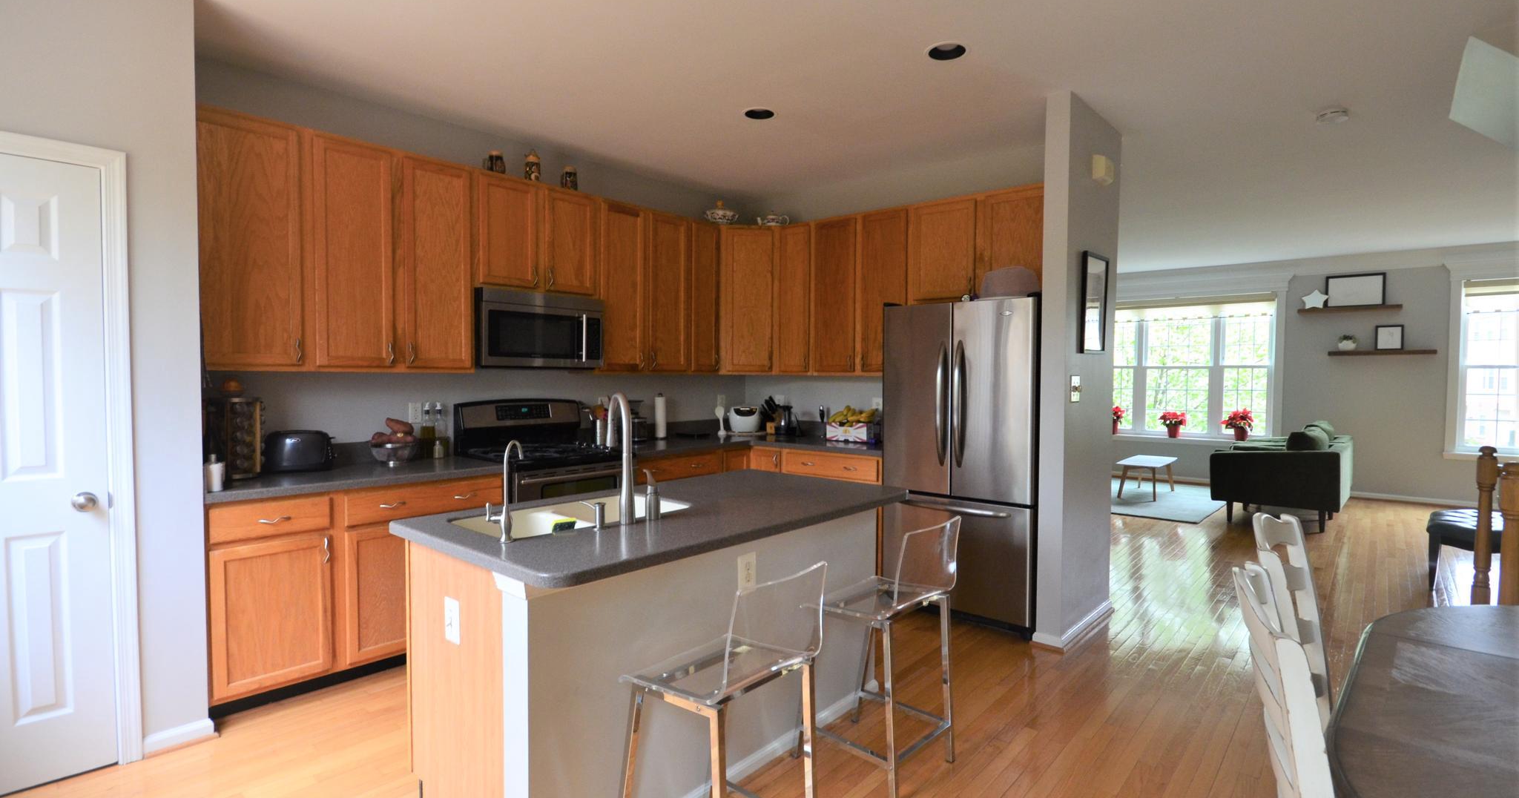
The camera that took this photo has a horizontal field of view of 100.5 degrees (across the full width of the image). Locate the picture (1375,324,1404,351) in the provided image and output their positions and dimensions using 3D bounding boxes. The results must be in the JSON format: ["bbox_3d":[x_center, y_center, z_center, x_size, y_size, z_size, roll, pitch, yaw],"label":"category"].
[{"bbox_3d":[6.743,-0.654,6.756,0.220,0.270,0.020,2,2,43],"label":"picture"}]

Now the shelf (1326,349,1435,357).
[{"bbox_3d":[6.665,-0.490,6.778,0.830,0.050,0.170,2,2,43],"label":"shelf"}]

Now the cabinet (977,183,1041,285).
[{"bbox_3d":[1.575,-0.900,3.722,0.440,0.614,0.345,2,2,35],"label":"cabinet"}]

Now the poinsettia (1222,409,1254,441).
[{"bbox_3d":[5.896,0.321,7.777,0.330,0.390,0.330,2,2,35],"label":"poinsettia"}]

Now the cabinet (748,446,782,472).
[{"bbox_3d":[0.224,0.764,4.550,0.270,0.885,0.620,2,2,35],"label":"cabinet"}]

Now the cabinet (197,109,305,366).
[{"bbox_3d":[-2.269,-0.651,2.763,0.340,1.069,0.425,2,3,45],"label":"cabinet"}]

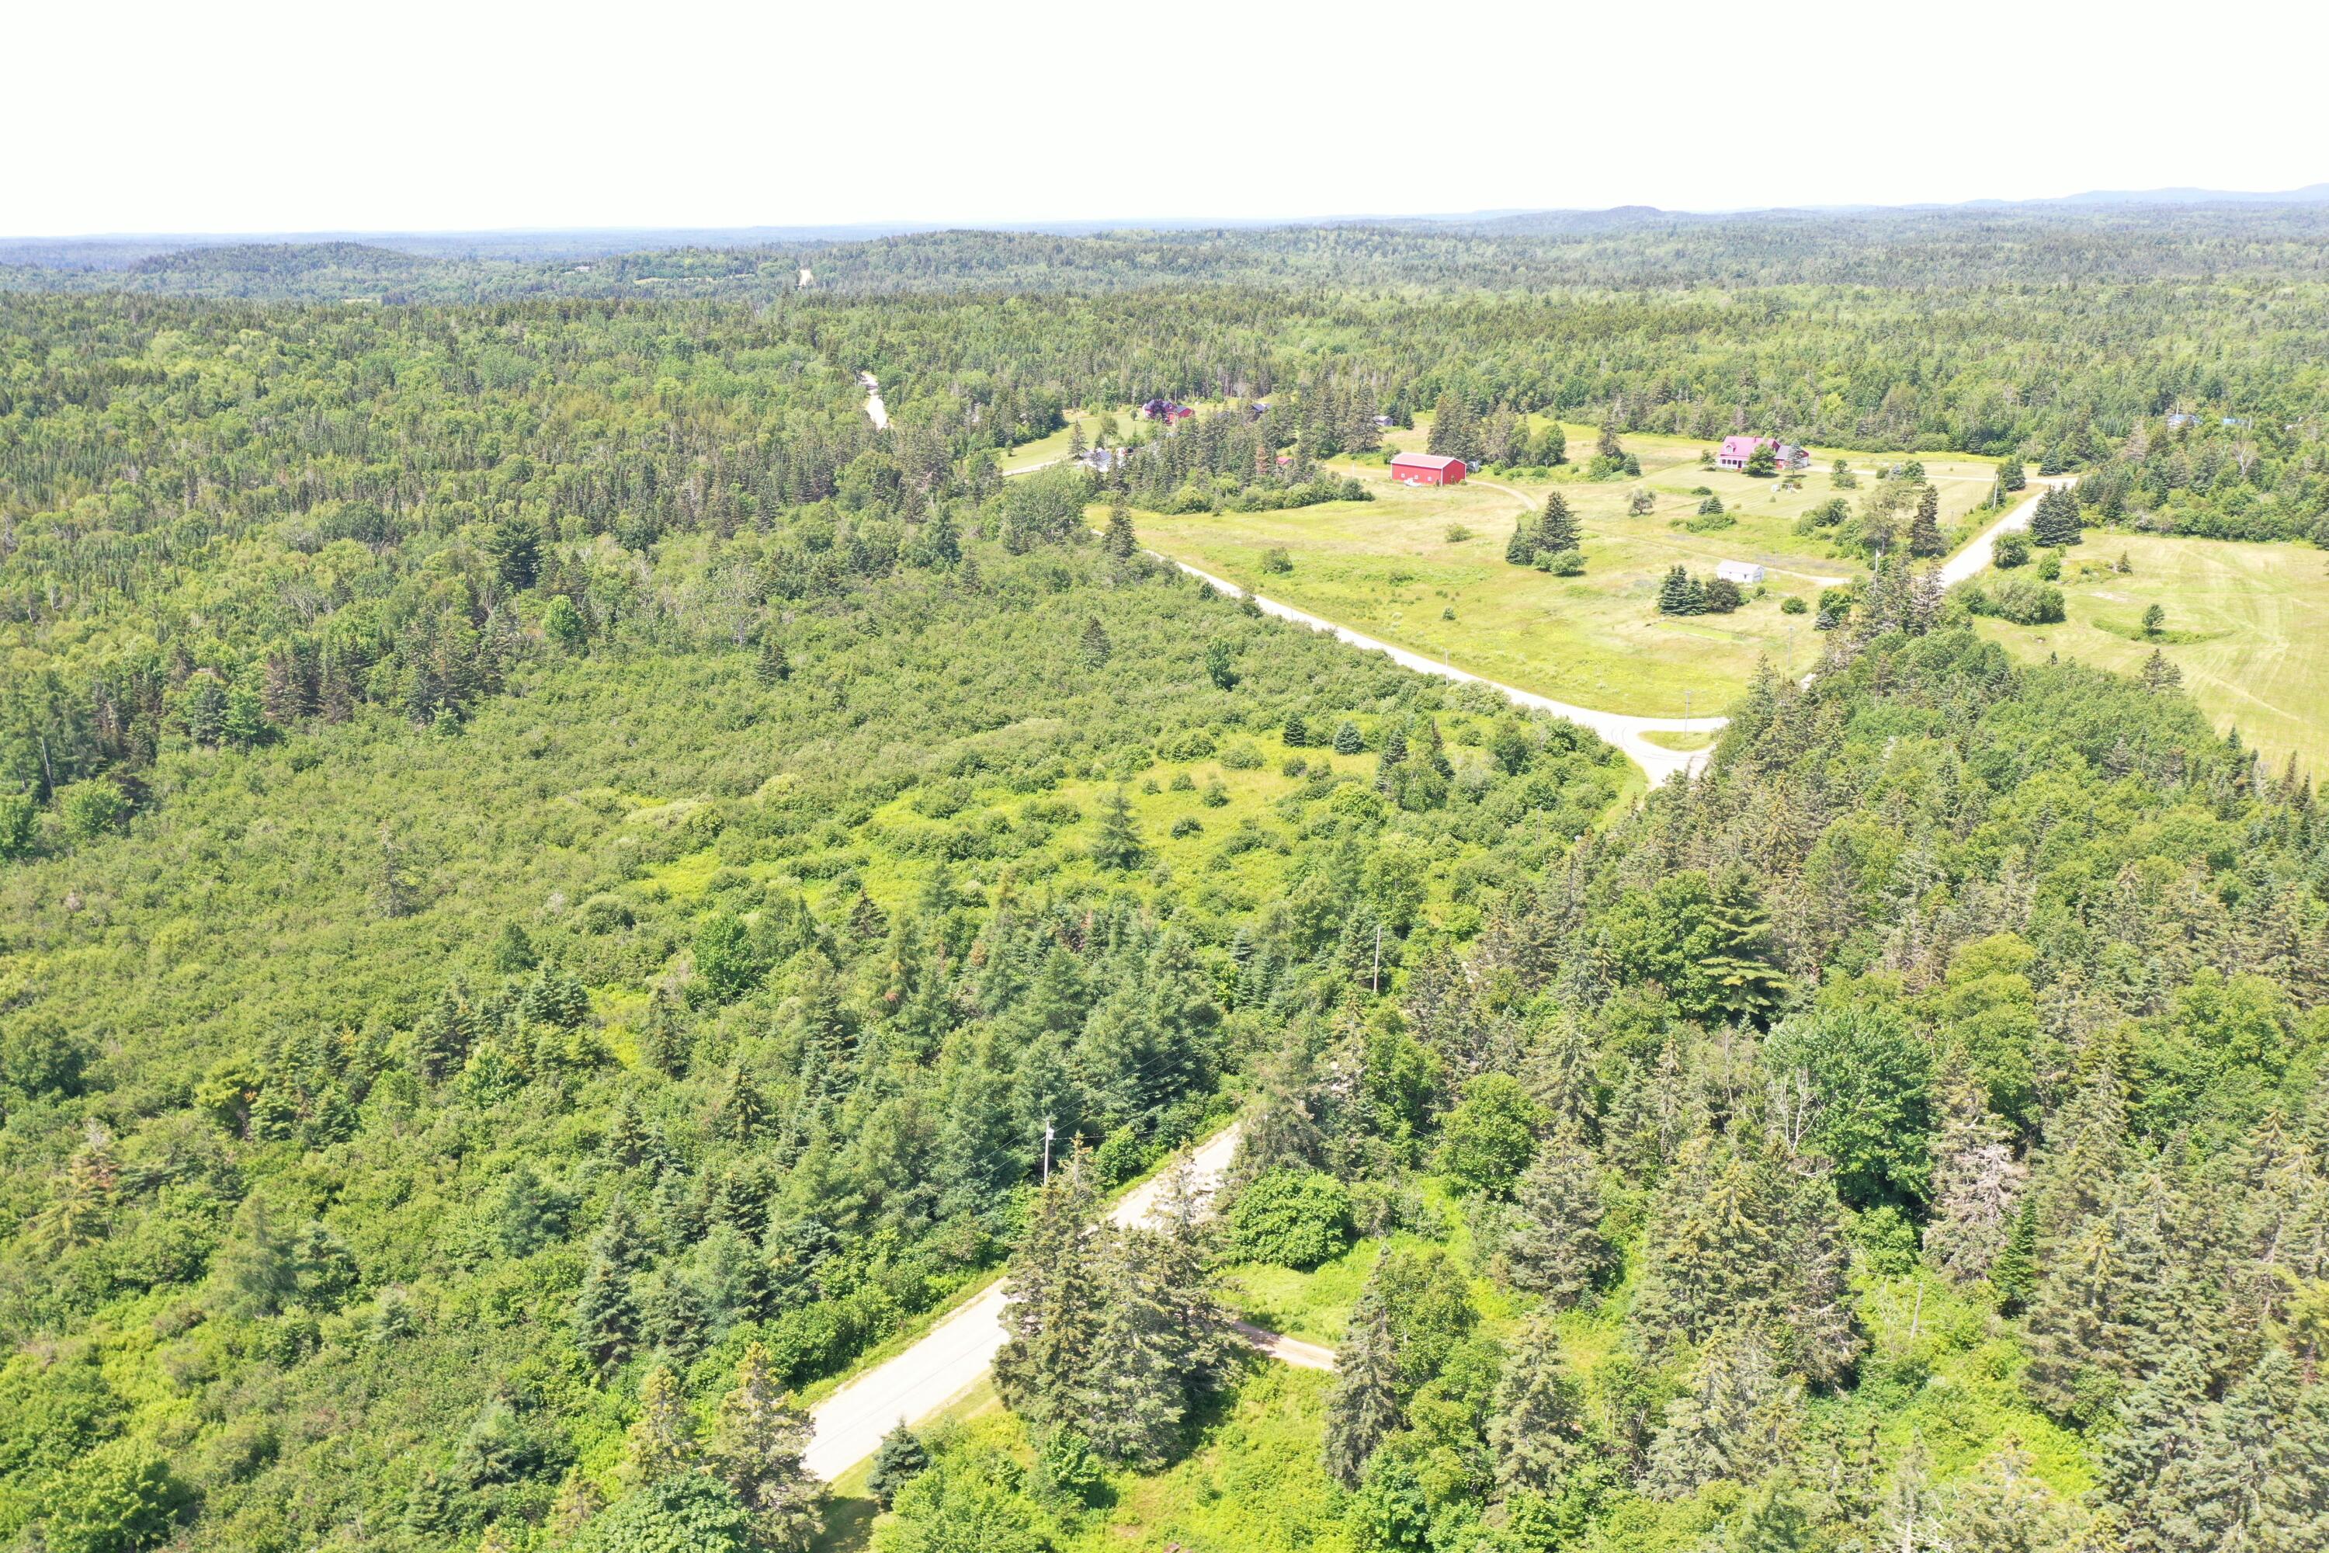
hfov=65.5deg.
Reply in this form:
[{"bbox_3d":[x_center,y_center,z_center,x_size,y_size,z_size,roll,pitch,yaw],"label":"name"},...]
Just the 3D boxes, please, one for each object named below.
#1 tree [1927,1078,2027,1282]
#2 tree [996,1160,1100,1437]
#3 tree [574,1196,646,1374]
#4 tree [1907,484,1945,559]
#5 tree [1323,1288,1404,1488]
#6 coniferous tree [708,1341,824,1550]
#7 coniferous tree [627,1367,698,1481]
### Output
[{"bbox_3d":[59.960,29.410,132.700,7.050,15.960,7.050,-1,17,0],"label":"tree"},{"bbox_3d":[-7.540,33.320,117.230,6.980,19.720,6.980,-2,17,-4],"label":"tree"},{"bbox_3d":[-38.330,34.640,123.920,4.710,13.440,4.710,-1,17,0],"label":"tree"},{"bbox_3d":[155.090,-51.960,367.830,6.870,15.020,6.870,-1,17,0],"label":"tree"},{"bbox_3d":[12.380,37.430,112.410,4.880,13.730,4.880,-1,17,0],"label":"tree"},{"bbox_3d":[-23.440,39.470,106.560,6.770,14.520,6.770,-5,18,-14],"label":"coniferous tree"},{"bbox_3d":[-31.300,40.450,111.880,4.380,9.280,4.380,-1,17,0],"label":"coniferous tree"}]

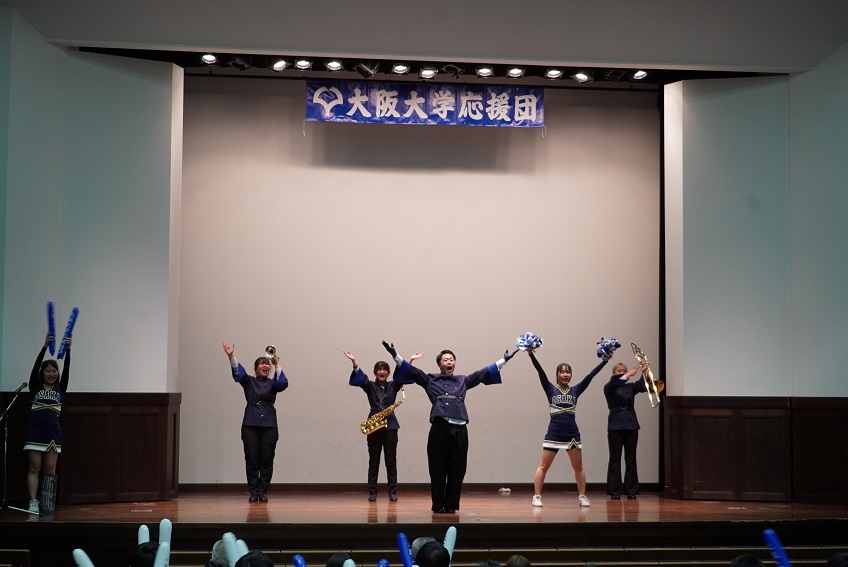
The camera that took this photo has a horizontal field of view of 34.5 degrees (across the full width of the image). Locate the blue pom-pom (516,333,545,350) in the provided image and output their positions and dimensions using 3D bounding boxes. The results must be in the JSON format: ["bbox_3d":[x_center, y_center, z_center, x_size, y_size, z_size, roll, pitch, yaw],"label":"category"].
[{"bbox_3d":[1.180,0.643,15.150,0.310,0.200,0.270,1,-4,-3],"label":"blue pom-pom"}]

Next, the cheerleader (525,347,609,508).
[{"bbox_3d":[1.606,1.606,15.250,0.890,1.770,0.420,1,-4,-3],"label":"cheerleader"}]

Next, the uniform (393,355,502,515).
[{"bbox_3d":[0.261,1.612,14.550,1.130,1.620,0.420,1,-4,-3],"label":"uniform"}]

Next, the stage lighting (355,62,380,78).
[{"bbox_3d":[-0.657,-2.477,15.900,0.240,0.220,0.220,-47,22,-27],"label":"stage lighting"}]

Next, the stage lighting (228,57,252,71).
[{"bbox_3d":[-2.101,-2.526,15.700,0.220,0.240,0.220,-2,-46,32],"label":"stage lighting"}]

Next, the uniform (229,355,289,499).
[{"bbox_3d":[-1.859,1.644,15.500,0.620,1.560,0.420,1,-4,-5],"label":"uniform"}]

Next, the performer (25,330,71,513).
[{"bbox_3d":[-3.924,1.459,14.250,0.430,1.870,0.360,1,-4,-10],"label":"performer"}]

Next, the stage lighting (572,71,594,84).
[{"bbox_3d":[1.843,-2.407,15.900,0.230,0.260,0.200,5,-41,15],"label":"stage lighting"}]

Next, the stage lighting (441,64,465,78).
[{"bbox_3d":[0.328,-2.453,15.750,0.250,0.280,0.220,2,-43,6],"label":"stage lighting"}]

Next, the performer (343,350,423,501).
[{"bbox_3d":[-0.476,1.630,15.700,0.900,1.690,0.460,1,-4,-3],"label":"performer"}]

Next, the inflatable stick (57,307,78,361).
[{"bbox_3d":[-3.663,0.514,14.050,0.075,0.560,0.075,19,6,-5],"label":"inflatable stick"}]

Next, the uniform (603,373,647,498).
[{"bbox_3d":[2.370,1.792,16.120,0.470,1.460,0.400,1,-4,-9],"label":"uniform"}]

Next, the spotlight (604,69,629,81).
[{"bbox_3d":[2.281,-2.476,16.200,0.220,0.240,0.220,1,-42,-15],"label":"spotlight"}]

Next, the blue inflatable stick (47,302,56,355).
[{"bbox_3d":[-3.865,0.470,14.200,0.070,0.550,0.070,-3,-3,-6],"label":"blue inflatable stick"}]

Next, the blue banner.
[{"bbox_3d":[0.018,-2.137,16.300,2.830,0.470,0.040,1,-4,-7],"label":"blue banner"}]

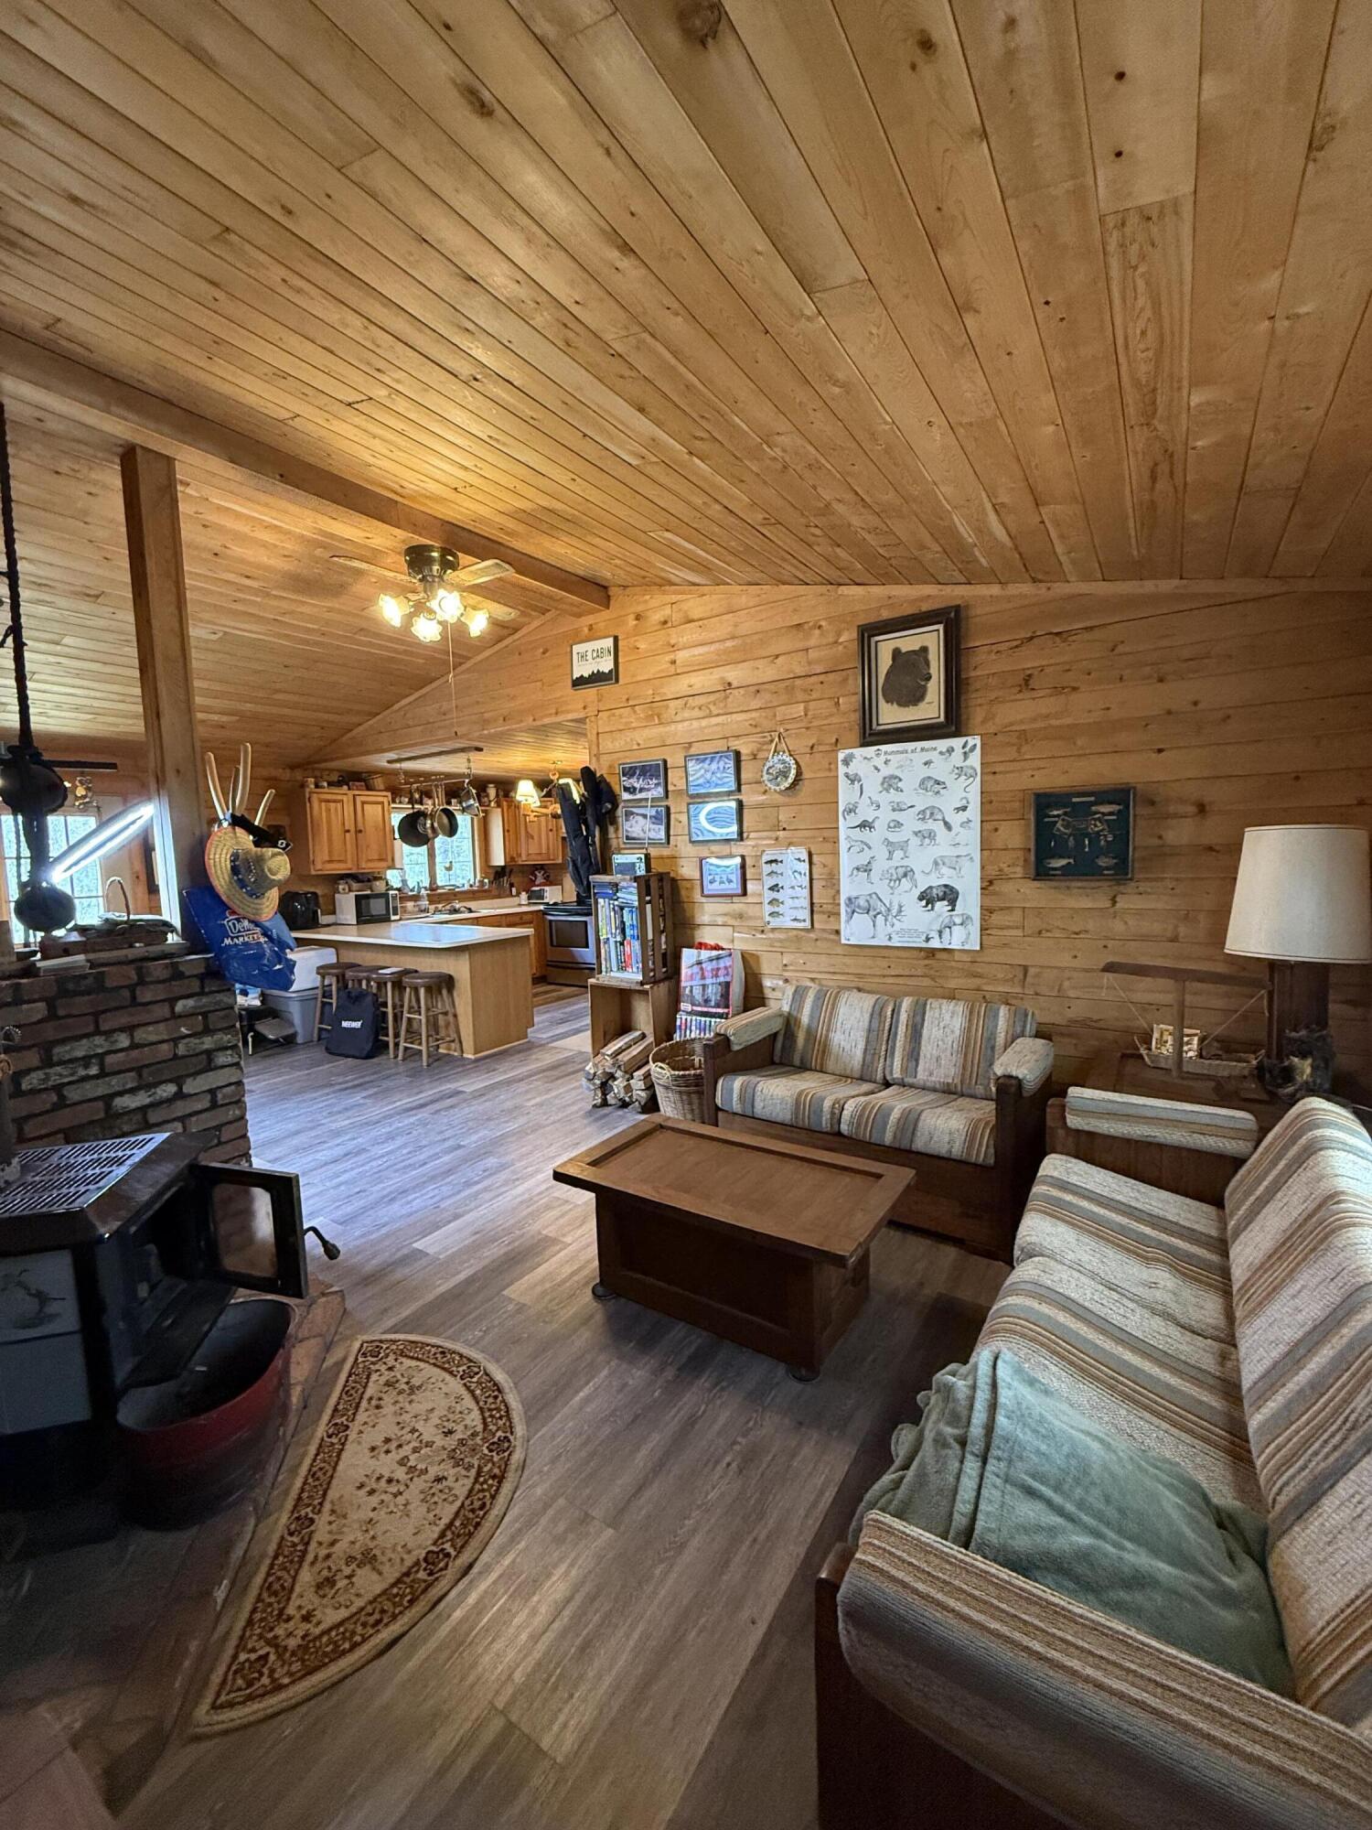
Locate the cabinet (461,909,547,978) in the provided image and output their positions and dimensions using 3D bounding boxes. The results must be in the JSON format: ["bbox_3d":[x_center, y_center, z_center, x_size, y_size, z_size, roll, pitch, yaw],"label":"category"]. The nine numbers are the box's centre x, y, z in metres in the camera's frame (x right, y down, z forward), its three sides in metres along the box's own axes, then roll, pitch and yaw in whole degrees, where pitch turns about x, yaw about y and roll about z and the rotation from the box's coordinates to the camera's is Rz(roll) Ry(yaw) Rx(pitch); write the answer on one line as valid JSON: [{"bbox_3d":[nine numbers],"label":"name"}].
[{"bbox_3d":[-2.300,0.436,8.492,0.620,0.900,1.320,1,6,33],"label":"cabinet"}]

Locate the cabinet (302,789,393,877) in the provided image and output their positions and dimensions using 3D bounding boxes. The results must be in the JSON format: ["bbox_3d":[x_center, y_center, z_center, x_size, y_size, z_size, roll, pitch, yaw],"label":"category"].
[{"bbox_3d":[-3.320,-0.795,7.191,0.330,0.765,0.850,1,6,33],"label":"cabinet"}]

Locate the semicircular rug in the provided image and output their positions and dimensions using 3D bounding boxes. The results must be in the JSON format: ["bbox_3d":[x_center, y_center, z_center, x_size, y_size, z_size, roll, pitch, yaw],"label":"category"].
[{"bbox_3d":[-0.710,1.420,1.933,0.570,0.013,1.118,-3,5,-10],"label":"semicircular rug"}]

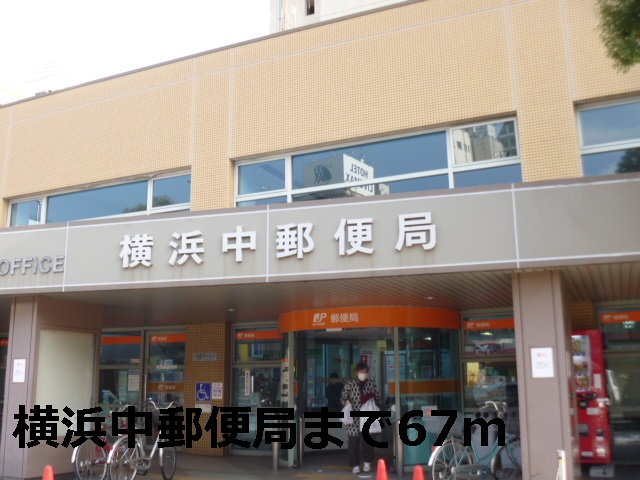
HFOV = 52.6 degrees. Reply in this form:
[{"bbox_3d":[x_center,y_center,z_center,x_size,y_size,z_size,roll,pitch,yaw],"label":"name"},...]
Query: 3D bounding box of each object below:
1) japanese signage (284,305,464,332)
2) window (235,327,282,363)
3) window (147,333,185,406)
[{"bbox_3d":[0.560,1.351,10.707,3.160,0.318,1.200,-6,-13,24],"label":"japanese signage"},{"bbox_3d":[-1.132,2.004,12.316,1.080,0.630,0.080,-6,-13,24],"label":"window"},{"bbox_3d":[-3.014,2.533,12.702,0.963,1.424,0.060,-6,-13,26],"label":"window"}]

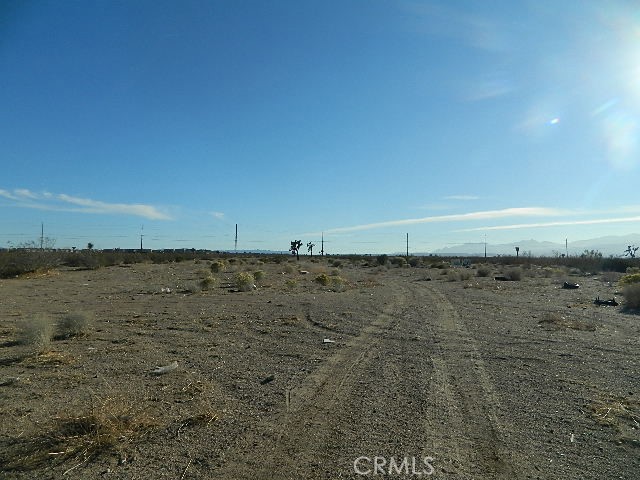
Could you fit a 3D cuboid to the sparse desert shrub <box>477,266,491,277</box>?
[{"bbox_3d":[12.055,2.385,34.079,1.032,0.715,0.981,0,-2,0],"label":"sparse desert shrub"}]

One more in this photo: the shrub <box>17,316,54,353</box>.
[{"bbox_3d":[-4.713,1.512,7.657,0.563,0.572,0.535,0,-2,0],"label":"shrub"}]

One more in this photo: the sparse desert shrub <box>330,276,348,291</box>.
[{"bbox_3d":[0.839,1.882,19.883,0.774,0.667,0.736,0,-2,0],"label":"sparse desert shrub"}]

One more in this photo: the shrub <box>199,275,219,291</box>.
[{"bbox_3d":[-4.967,1.878,20.544,0.778,0.645,0.739,0,-2,0],"label":"shrub"}]

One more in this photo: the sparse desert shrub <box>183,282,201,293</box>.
[{"bbox_3d":[-5.227,1.930,18.876,0.694,0.429,0.660,0,-2,0],"label":"sparse desert shrub"}]

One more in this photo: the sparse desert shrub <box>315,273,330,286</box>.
[{"bbox_3d":[0.137,1.973,22.944,0.769,0.670,0.731,0,-2,0],"label":"sparse desert shrub"}]

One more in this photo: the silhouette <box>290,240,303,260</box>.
[{"bbox_3d":[-5.282,2.385,105.000,2.840,4.543,2.698,0,-2,0],"label":"silhouette"}]

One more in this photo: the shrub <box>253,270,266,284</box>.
[{"bbox_3d":[-3.315,2.022,25.428,0.743,0.688,0.706,0,-2,0],"label":"shrub"}]

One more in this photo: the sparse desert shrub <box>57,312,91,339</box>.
[{"bbox_3d":[-4.537,1.591,8.525,0.609,0.470,0.578,0,-2,0],"label":"sparse desert shrub"}]

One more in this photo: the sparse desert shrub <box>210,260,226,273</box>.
[{"bbox_3d":[-8.357,2.241,38.151,1.279,1.015,1.215,0,-2,0],"label":"sparse desert shrub"}]

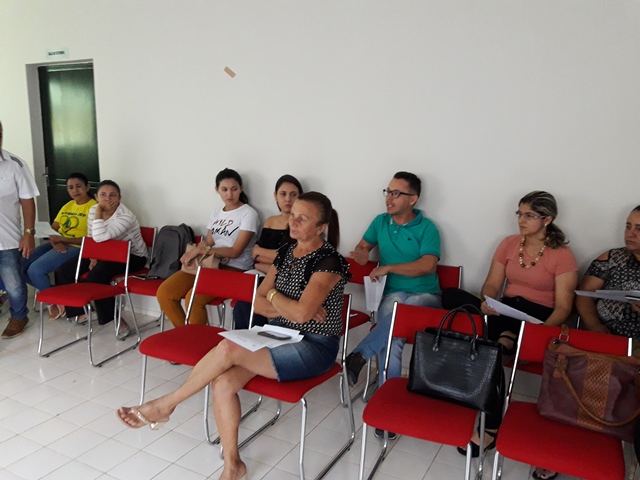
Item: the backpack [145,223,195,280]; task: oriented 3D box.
[{"bbox_3d":[-1.141,0.092,3.909,0.261,0.405,0.183,6,1,21],"label":"backpack"}]

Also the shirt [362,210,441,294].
[{"bbox_3d":[0.483,0.080,3.067,0.460,0.490,0.280,11,14,42],"label":"shirt"}]

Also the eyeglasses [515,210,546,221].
[{"bbox_3d":[1.092,-0.124,2.673,0.140,0.042,0.140,-2,16,-34],"label":"eyeglasses"}]

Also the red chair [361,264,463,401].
[{"bbox_3d":[0.565,0.566,3.081,0.449,0.777,0.497,6,11,24],"label":"red chair"}]

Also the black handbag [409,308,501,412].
[{"bbox_3d":[0.578,0.495,2.225,0.347,0.357,0.164,7,11,27],"label":"black handbag"}]

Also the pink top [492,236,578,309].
[{"bbox_3d":[1.142,0.172,2.732,0.430,0.420,0.270,9,13,37],"label":"pink top"}]

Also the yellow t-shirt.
[{"bbox_3d":[-2.014,-0.116,4.299,0.357,0.463,0.222,5,11,17],"label":"yellow t-shirt"}]

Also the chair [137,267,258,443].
[{"bbox_3d":[-0.643,0.596,2.862,0.480,0.776,0.525,6,12,25],"label":"chair"}]

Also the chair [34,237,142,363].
[{"bbox_3d":[-1.613,0.401,3.623,0.449,0.777,0.497,5,11,18],"label":"chair"}]

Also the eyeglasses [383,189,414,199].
[{"bbox_3d":[0.464,-0.265,2.984,0.145,0.048,0.140,4,7,-36],"label":"eyeglasses"}]

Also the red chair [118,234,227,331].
[{"bbox_3d":[-1.213,0.372,3.997,0.480,0.776,0.525,7,12,27],"label":"red chair"}]

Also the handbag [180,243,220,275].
[{"bbox_3d":[-0.809,0.128,3.527,0.261,0.193,0.116,6,11,23],"label":"handbag"}]

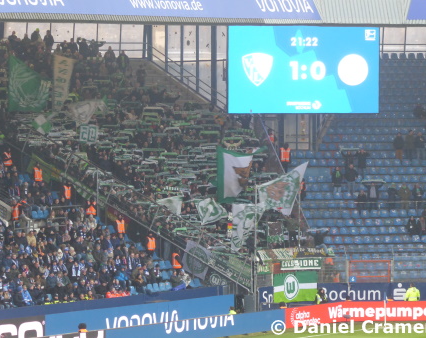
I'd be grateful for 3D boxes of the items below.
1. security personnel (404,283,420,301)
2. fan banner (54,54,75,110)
[{"bbox_3d":[9.463,6.272,163.528,0.600,1.740,0.380,-1,2,-18],"label":"security personnel"},{"bbox_3d":[-7.439,-4.254,171.500,1.080,2.880,0.300,0,2,-11],"label":"fan banner"}]

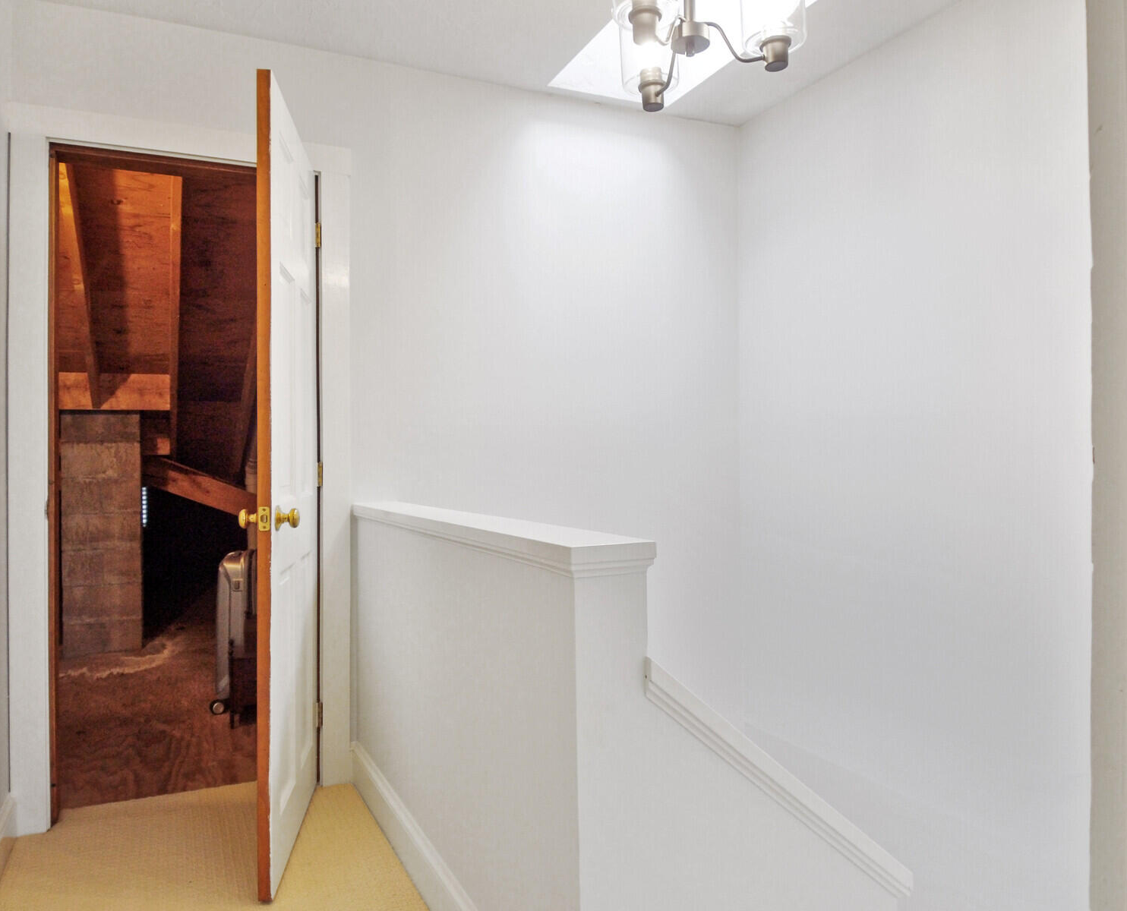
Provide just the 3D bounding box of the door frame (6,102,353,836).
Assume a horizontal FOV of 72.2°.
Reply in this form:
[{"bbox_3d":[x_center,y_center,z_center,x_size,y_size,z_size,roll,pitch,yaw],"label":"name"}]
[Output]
[{"bbox_3d":[-1.209,0.039,2.525,0.979,2.193,0.133,0,0,-20],"label":"door frame"}]

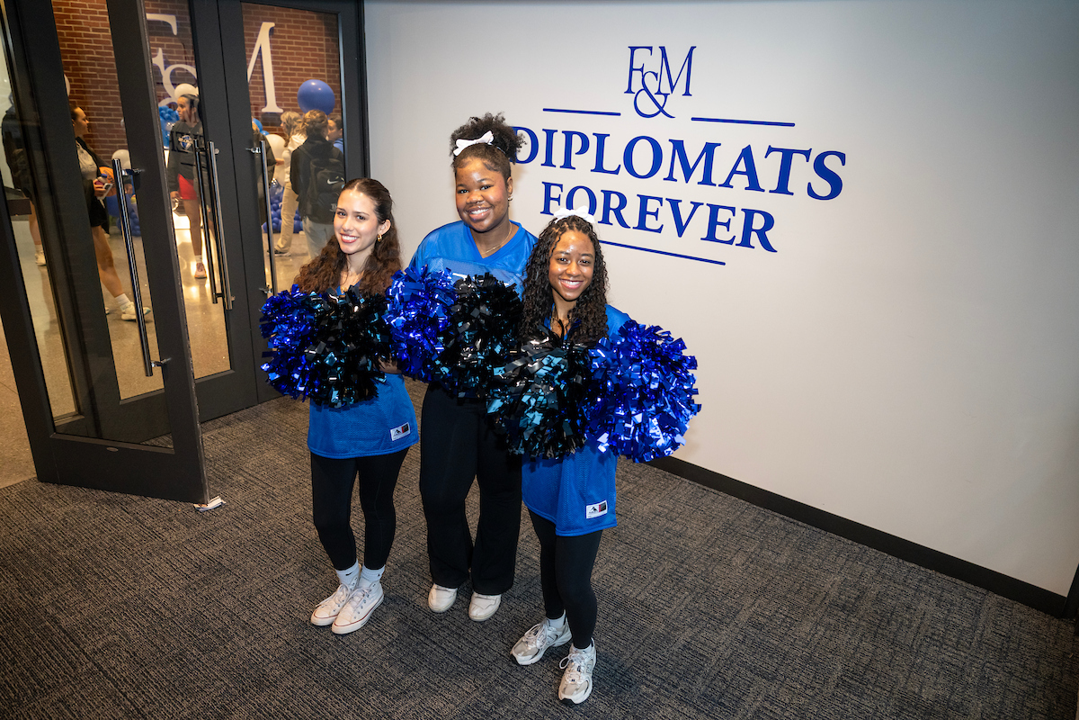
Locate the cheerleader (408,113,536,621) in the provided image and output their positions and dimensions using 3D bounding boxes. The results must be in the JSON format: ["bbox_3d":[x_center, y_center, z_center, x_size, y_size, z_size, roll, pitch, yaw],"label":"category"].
[{"bbox_3d":[-0.233,0.108,2.571,0.540,1.830,0.440,7,21,12],"label":"cheerleader"}]

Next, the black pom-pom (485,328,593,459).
[{"bbox_3d":[0.001,0.089,1.962,0.320,0.340,0.310,2,20,-1],"label":"black pom-pom"}]

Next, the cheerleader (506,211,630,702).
[{"bbox_3d":[0.085,0.344,2.295,0.460,1.605,0.420,9,21,16],"label":"cheerleader"}]

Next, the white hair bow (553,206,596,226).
[{"bbox_3d":[0.098,-0.408,2.032,0.120,0.055,0.050,8,21,13],"label":"white hair bow"}]

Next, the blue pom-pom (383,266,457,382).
[{"bbox_3d":[-0.366,-0.111,2.296,0.310,0.340,0.310,7,21,12],"label":"blue pom-pom"}]

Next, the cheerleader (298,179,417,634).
[{"bbox_3d":[-0.629,0.201,2.550,0.470,1.635,0.420,10,21,19],"label":"cheerleader"}]

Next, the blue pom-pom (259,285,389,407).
[{"bbox_3d":[-0.664,-0.040,2.218,0.370,0.340,0.320,10,21,19],"label":"blue pom-pom"}]

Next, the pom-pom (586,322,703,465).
[{"bbox_3d":[0.277,0.084,1.955,0.330,0.360,0.320,9,21,16],"label":"pom-pom"}]

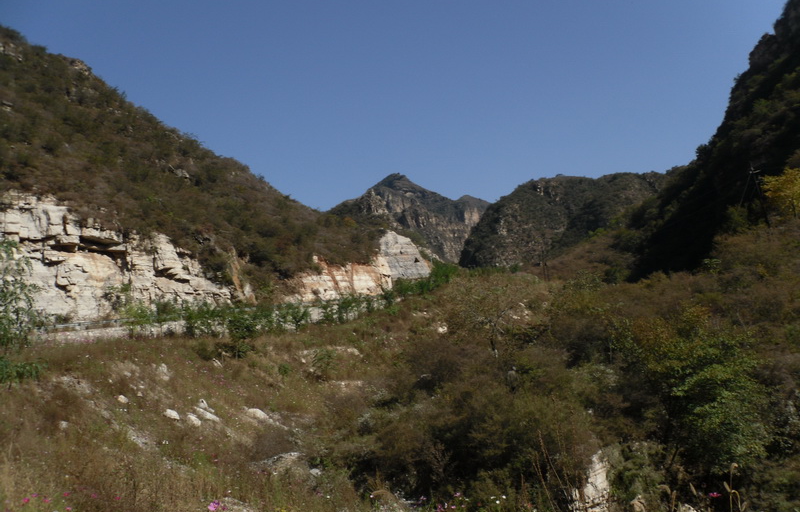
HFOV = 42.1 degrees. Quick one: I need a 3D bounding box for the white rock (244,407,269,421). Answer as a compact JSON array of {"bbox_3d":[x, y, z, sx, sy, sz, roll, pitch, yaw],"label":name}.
[{"bbox_3d":[-3.988,4.420,29.000,0.620,0.370,0.480,0,-3,0],"label":"white rock"}]

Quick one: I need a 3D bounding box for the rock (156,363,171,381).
[{"bbox_3d":[-9.324,4.553,41.000,0.520,0.640,0.480,0,-3,0],"label":"rock"}]

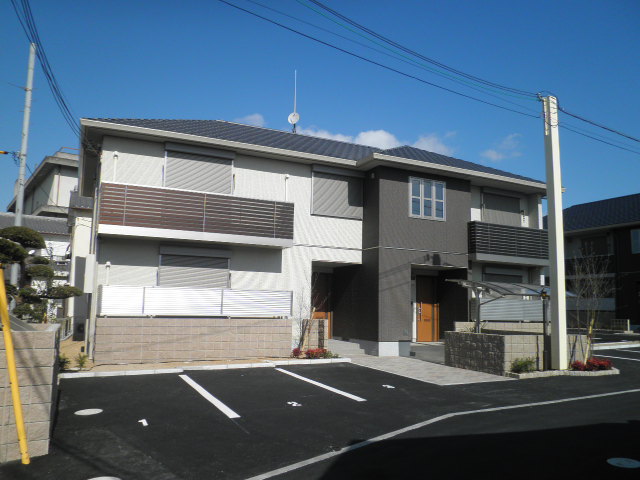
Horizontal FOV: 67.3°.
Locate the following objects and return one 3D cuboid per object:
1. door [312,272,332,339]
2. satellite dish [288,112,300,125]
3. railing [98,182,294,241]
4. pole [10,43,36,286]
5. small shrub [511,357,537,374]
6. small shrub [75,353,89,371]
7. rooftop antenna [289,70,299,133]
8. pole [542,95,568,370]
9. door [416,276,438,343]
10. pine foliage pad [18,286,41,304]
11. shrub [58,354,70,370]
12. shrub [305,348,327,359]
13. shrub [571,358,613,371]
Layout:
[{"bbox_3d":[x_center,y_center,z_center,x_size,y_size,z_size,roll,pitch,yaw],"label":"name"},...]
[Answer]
[{"bbox_3d":[-0.004,2.323,16.917,0.950,2.320,0.080,5,-8,-26],"label":"door"},{"bbox_3d":[-1.021,-4.826,19.095,0.460,0.470,0.300,0,-7,12],"label":"satellite dish"},{"bbox_3d":[-3.017,-0.712,12.696,5.050,1.060,0.100,5,-8,-26],"label":"railing"},{"bbox_3d":[-10.184,-1.771,16.414,0.260,10.420,0.260,4,-7,-26],"label":"pole"},{"bbox_3d":[4.670,2.882,11.036,0.400,0.360,0.360,5,-8,-26],"label":"small shrub"},{"bbox_3d":[-5.298,2.697,10.679,0.270,0.360,0.270,5,-8,-26],"label":"small shrub"},{"bbox_3d":[-1.044,-5.684,19.725,0.470,2.693,0.450,-1,-7,15],"label":"rooftop antenna"},{"bbox_3d":[5.929,-0.267,12.132,0.260,6.930,0.240,5,-8,-26],"label":"pole"},{"bbox_3d":[3.850,2.471,17.223,0.970,2.330,0.080,5,-8,-26],"label":"door"},{"bbox_3d":[-7.247,1.385,12.000,0.480,0.420,0.460,4,-8,-24],"label":"pine foliage pad"},{"bbox_3d":[-5.631,2.689,10.552,0.310,0.340,0.310,5,-8,-26],"label":"shrub"},{"bbox_3d":[-0.108,3.021,12.795,0.460,0.230,0.360,5,-8,-26],"label":"shrub"},{"bbox_3d":[6.659,3.076,11.820,0.970,0.250,0.400,5,-8,-26],"label":"shrub"}]

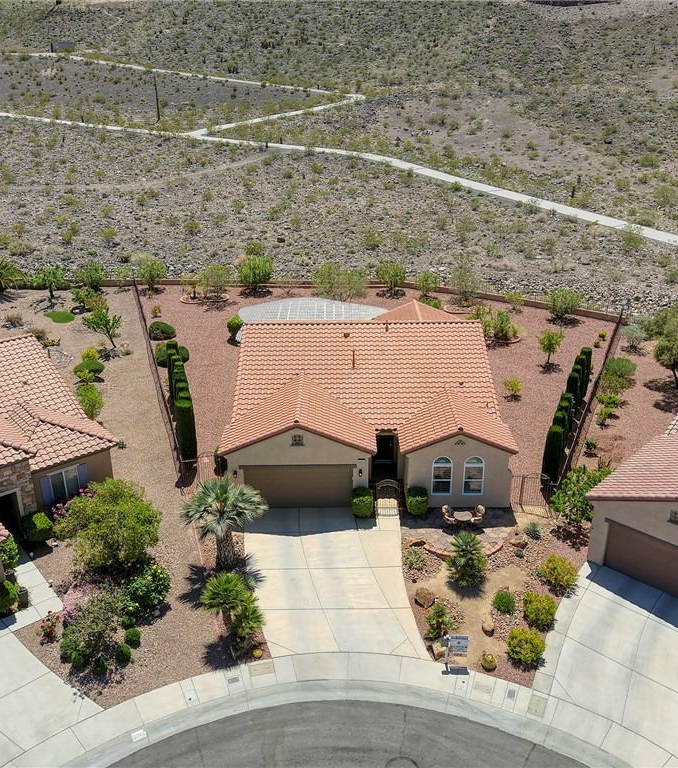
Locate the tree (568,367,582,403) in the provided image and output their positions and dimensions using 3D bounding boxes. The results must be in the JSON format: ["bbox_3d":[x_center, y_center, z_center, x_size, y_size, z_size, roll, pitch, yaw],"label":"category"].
[{"bbox_3d":[13.169,0.458,42.994,0.730,2.950,0.730,0,22,0],"label":"tree"}]

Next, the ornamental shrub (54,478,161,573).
[{"bbox_3d":[-9.404,5.720,31.391,4.200,3.150,4.200,0,23,0],"label":"ornamental shrub"}]

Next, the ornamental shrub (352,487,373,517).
[{"bbox_3d":[1.067,5.245,33.937,0.940,1.050,0.920,0,22,0],"label":"ornamental shrub"}]

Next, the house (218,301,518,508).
[{"bbox_3d":[1.229,-0.526,41.343,12.874,5.854,17.823,0,24,0],"label":"house"}]

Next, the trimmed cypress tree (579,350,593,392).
[{"bbox_3d":[14.520,-0.720,45.550,0.680,2.850,0.680,0,23,0],"label":"trimmed cypress tree"}]

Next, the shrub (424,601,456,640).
[{"bbox_3d":[3.626,8.482,27.505,1.120,1.200,1.120,0,24,0],"label":"shrub"}]

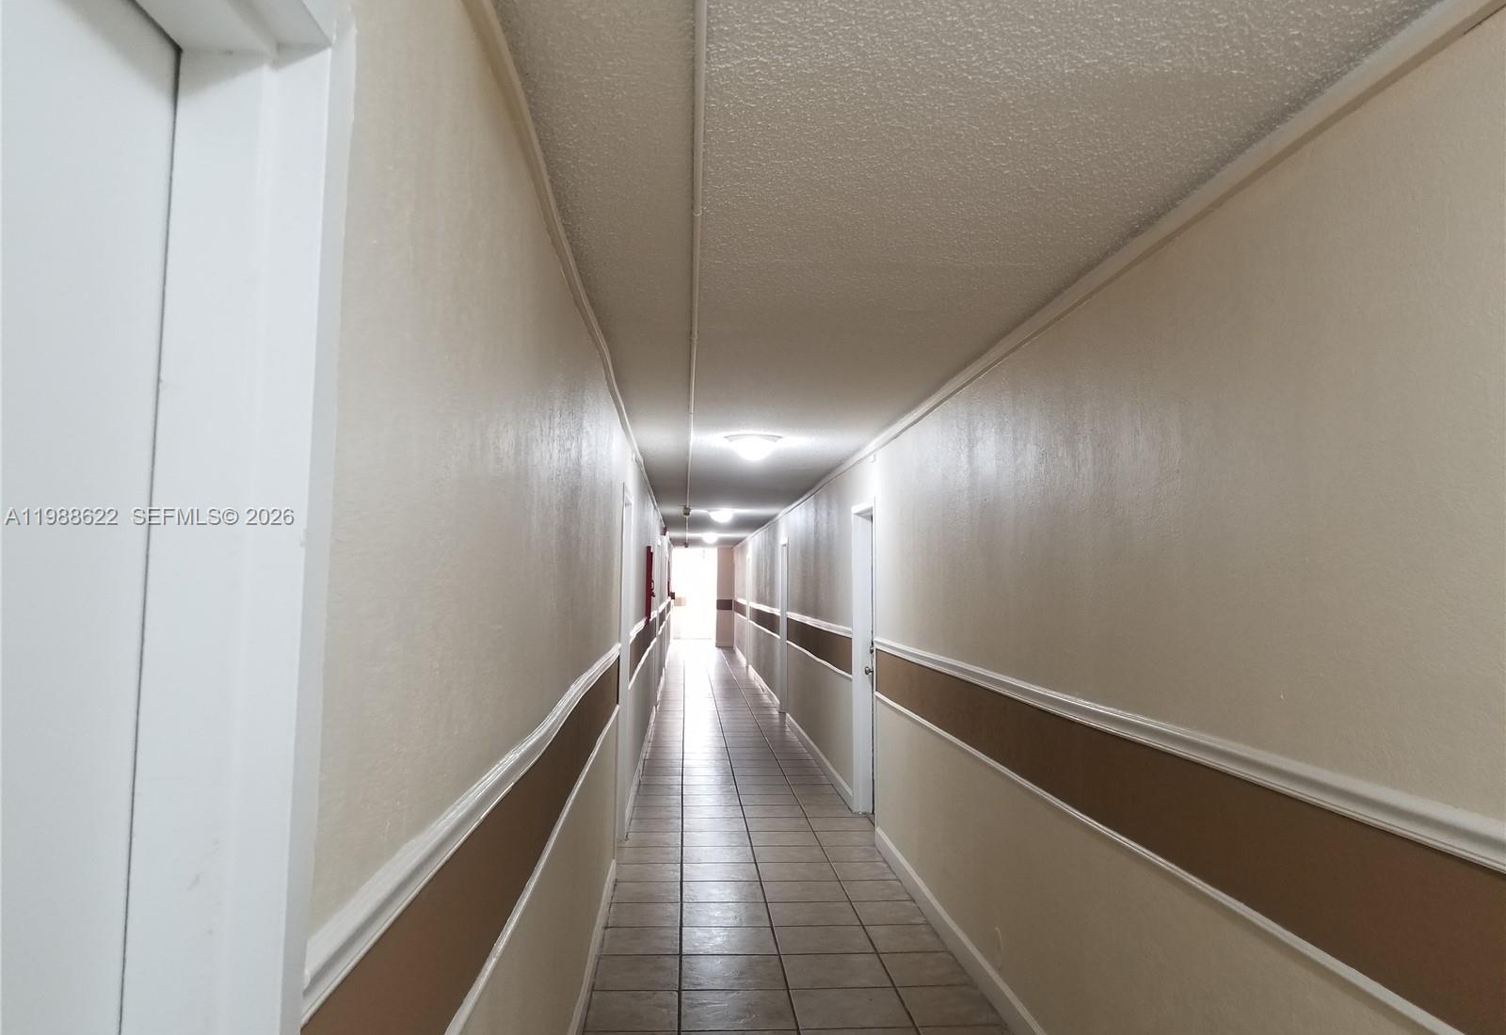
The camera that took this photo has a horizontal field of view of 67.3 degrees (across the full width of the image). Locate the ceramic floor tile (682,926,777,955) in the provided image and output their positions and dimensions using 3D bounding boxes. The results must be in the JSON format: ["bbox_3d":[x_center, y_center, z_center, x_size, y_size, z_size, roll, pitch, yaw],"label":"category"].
[{"bbox_3d":[-0.104,1.849,4.925,0.407,0.010,0.394,1,-3,-3],"label":"ceramic floor tile"}]

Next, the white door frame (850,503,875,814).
[{"bbox_3d":[0.763,0.931,7.153,0.140,2.050,1.011,1,-3,-3],"label":"white door frame"}]

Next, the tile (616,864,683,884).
[{"bbox_3d":[-0.576,1.910,6.069,0.383,0.010,0.390,1,-3,-3],"label":"tile"}]

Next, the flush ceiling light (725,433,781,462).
[{"bbox_3d":[0.003,-0.411,6.741,0.340,0.125,0.340,1,-3,-3],"label":"flush ceiling light"}]

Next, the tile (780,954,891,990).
[{"bbox_3d":[0.328,1.797,4.471,0.400,0.010,0.382,1,-3,-3],"label":"tile"}]

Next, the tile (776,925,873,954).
[{"bbox_3d":[0.304,1.820,4.859,0.400,0.010,0.382,1,-3,-3],"label":"tile"}]

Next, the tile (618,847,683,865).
[{"bbox_3d":[-0.603,1.933,6.462,0.391,0.010,0.390,1,-3,-3],"label":"tile"}]

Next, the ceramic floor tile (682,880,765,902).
[{"bbox_3d":[-0.149,1.863,5.611,0.400,0.010,0.382,1,-3,-3],"label":"ceramic floor tile"}]

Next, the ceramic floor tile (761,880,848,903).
[{"bbox_3d":[0.264,1.896,5.724,0.408,0.010,0.390,1,-3,-3],"label":"ceramic floor tile"}]

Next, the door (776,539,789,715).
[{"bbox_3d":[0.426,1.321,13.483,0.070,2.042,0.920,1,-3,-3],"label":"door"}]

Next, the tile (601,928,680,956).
[{"bbox_3d":[-0.479,1.842,4.892,0.331,0.010,0.390,1,-3,-3],"label":"tile"}]

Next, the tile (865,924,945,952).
[{"bbox_3d":[0.667,1.858,4.970,0.300,0.010,0.394,1,-3,-3],"label":"tile"}]

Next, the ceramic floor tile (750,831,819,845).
[{"bbox_3d":[0.193,1.964,6.903,0.408,0.010,0.390,1,-3,-3],"label":"ceramic floor tile"}]

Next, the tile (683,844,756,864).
[{"bbox_3d":[-0.196,1.909,6.388,0.400,0.010,0.382,1,-3,-3],"label":"tile"}]

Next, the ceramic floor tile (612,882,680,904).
[{"bbox_3d":[-0.526,1.890,5.692,0.333,0.010,0.394,1,-3,-3],"label":"ceramic floor tile"}]

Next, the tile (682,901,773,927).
[{"bbox_3d":[-0.128,1.872,5.319,0.407,0.010,0.394,1,-3,-3],"label":"tile"}]

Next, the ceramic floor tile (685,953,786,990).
[{"bbox_3d":[-0.080,1.792,4.447,0.400,0.010,0.382,1,-3,-3],"label":"ceramic floor tile"}]

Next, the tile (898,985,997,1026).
[{"bbox_3d":[0.716,1.812,4.181,0.304,0.010,0.394,1,-3,-3],"label":"tile"}]

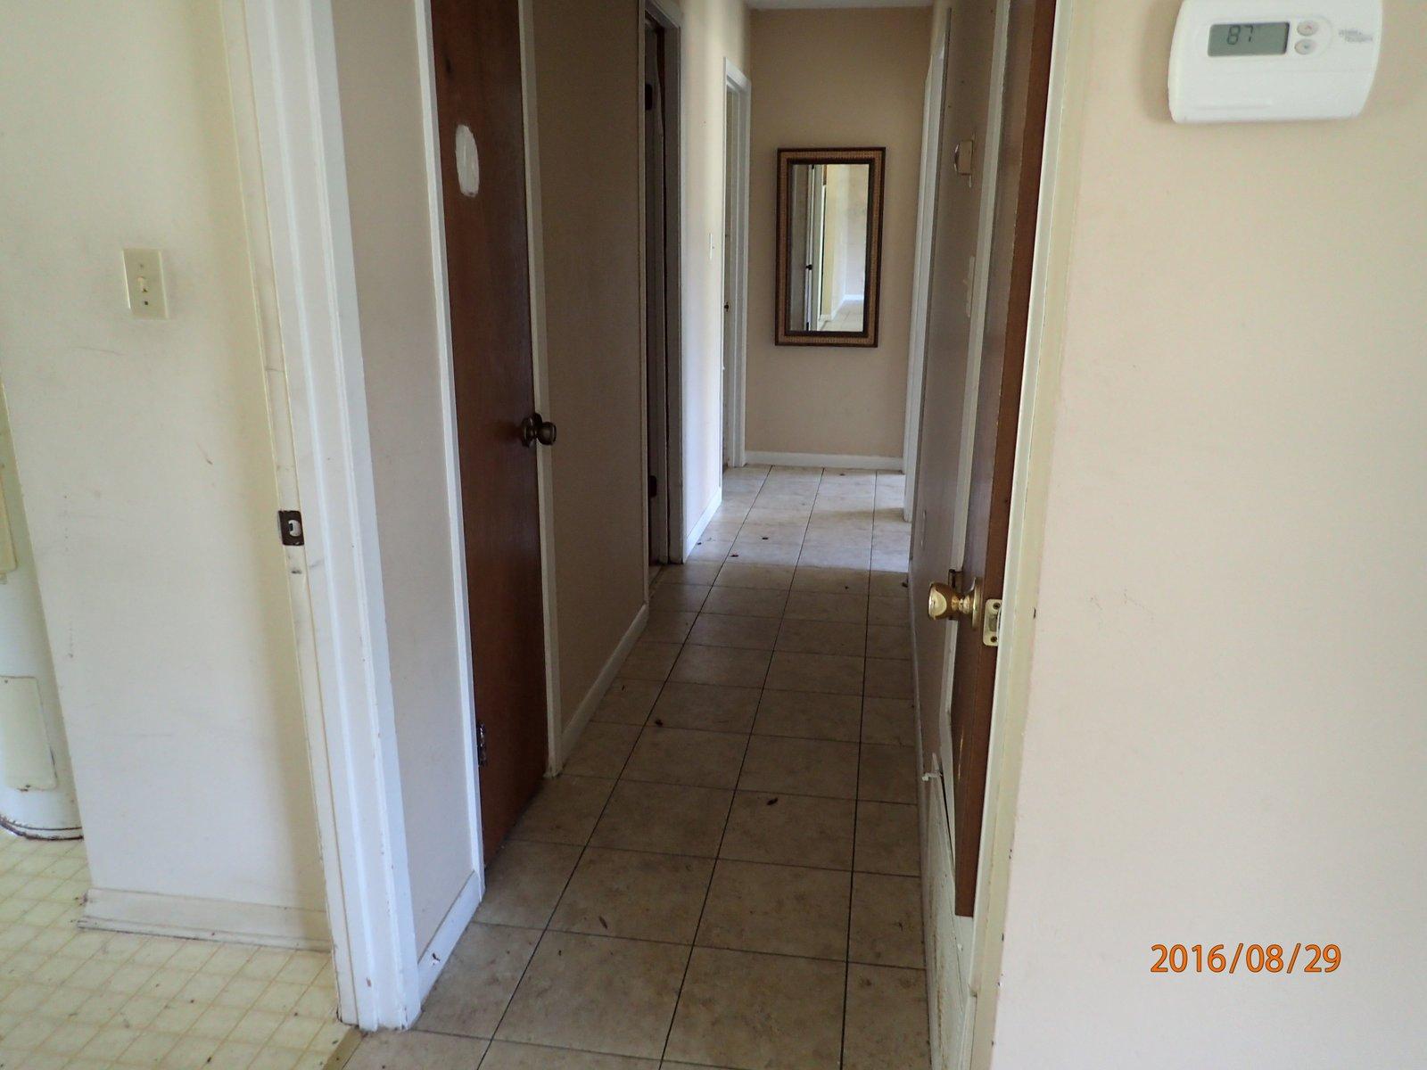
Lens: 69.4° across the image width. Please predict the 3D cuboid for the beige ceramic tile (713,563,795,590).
[{"bbox_3d":[0.176,0.174,4.235,0.304,0.010,0.299,3,17,9],"label":"beige ceramic tile"}]

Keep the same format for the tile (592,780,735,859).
[{"bbox_3d":[-0.117,0.690,2.510,0.303,0.010,0.300,3,17,9],"label":"tile"}]

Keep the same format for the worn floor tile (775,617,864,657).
[{"bbox_3d":[0.382,0.363,3.615,0.305,0.010,0.299,3,17,9],"label":"worn floor tile"}]

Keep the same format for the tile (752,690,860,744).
[{"bbox_3d":[0.284,0.536,3.046,0.305,0.010,0.299,3,17,9],"label":"tile"}]

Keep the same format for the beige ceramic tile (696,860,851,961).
[{"bbox_3d":[0.137,0.796,2.191,0.305,0.010,0.299,3,17,9],"label":"beige ceramic tile"}]

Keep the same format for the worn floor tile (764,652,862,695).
[{"bbox_3d":[0.331,0.446,3.319,0.303,0.010,0.300,3,17,9],"label":"worn floor tile"}]

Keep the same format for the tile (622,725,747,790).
[{"bbox_3d":[-0.069,0.604,2.795,0.303,0.010,0.300,3,17,9],"label":"tile"}]

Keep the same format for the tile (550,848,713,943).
[{"bbox_3d":[-0.167,0.778,2.235,0.304,0.010,0.299,3,17,9],"label":"tile"}]

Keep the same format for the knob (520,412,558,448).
[{"bbox_3d":[-0.407,-0.239,2.413,0.066,0.066,0.066,3,17,9],"label":"knob"}]

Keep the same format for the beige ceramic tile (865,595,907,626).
[{"bbox_3d":[0.653,0.285,3.854,0.147,0.010,0.300,3,17,9],"label":"beige ceramic tile"}]

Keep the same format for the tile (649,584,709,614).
[{"bbox_3d":[-0.135,0.248,3.990,0.220,0.010,0.299,3,17,9],"label":"tile"}]

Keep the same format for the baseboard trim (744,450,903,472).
[{"bbox_3d":[0.651,-0.438,6.103,0.926,0.082,0.014,3,17,9],"label":"baseboard trim"}]

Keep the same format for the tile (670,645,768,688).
[{"bbox_3d":[0.029,0.434,3.378,0.305,0.010,0.299,3,17,9],"label":"tile"}]

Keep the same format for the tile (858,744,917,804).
[{"bbox_3d":[0.461,0.634,2.725,0.145,0.010,0.299,3,17,9],"label":"tile"}]

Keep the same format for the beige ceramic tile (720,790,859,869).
[{"bbox_3d":[0.186,0.709,2.476,0.305,0.010,0.299,3,17,9],"label":"beige ceramic tile"}]

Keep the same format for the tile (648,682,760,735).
[{"bbox_3d":[-0.020,0.518,3.081,0.303,0.010,0.300,3,17,9],"label":"tile"}]

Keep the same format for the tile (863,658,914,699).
[{"bbox_3d":[0.559,0.459,3.294,0.147,0.010,0.299,3,17,9],"label":"tile"}]

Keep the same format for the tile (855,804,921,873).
[{"bbox_3d":[0.412,0.718,2.437,0.147,0.010,0.299,3,17,9],"label":"tile"}]

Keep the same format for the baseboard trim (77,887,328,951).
[{"bbox_3d":[-0.985,0.778,2.087,0.642,0.083,0.030,2,17,8],"label":"baseboard trim"}]

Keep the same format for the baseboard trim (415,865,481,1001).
[{"bbox_3d":[-0.526,0.787,2.048,0.014,0.080,0.303,3,17,9],"label":"baseboard trim"}]

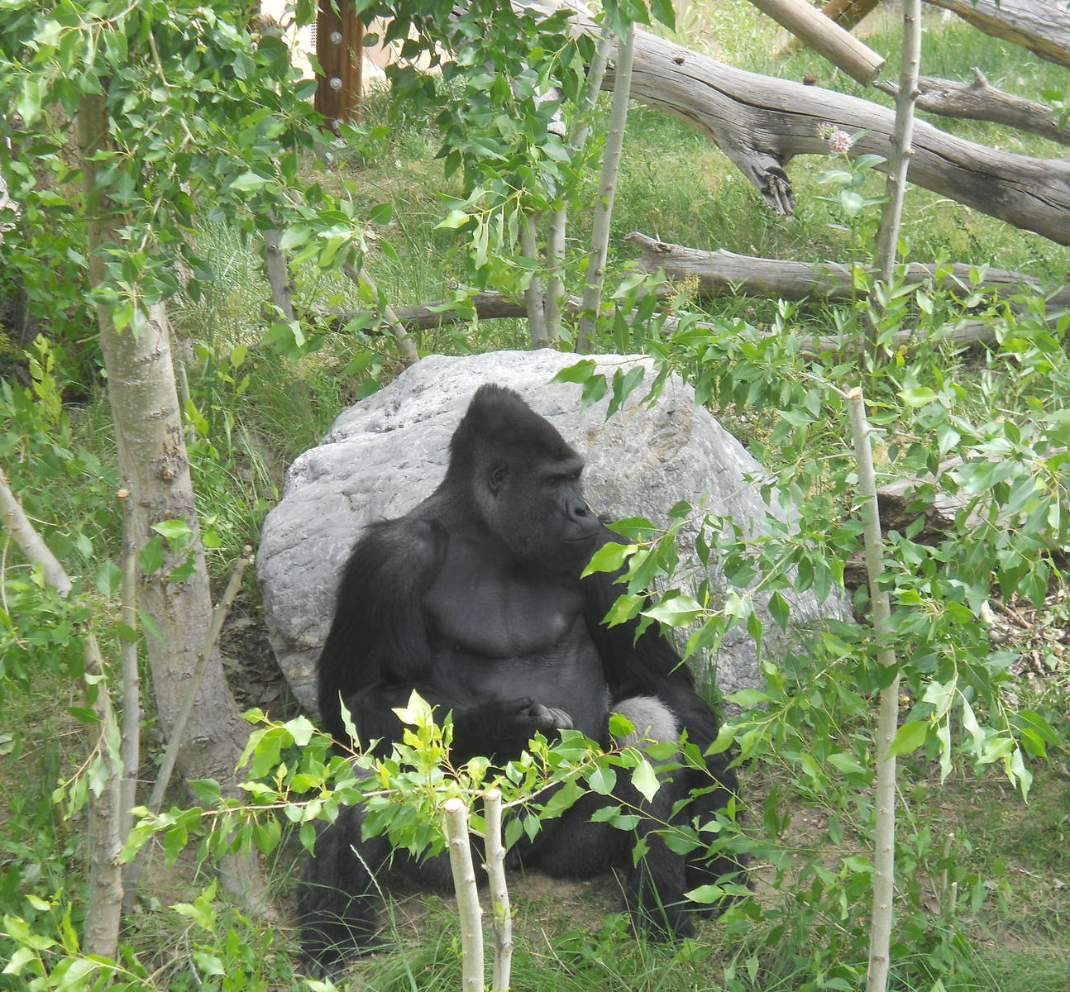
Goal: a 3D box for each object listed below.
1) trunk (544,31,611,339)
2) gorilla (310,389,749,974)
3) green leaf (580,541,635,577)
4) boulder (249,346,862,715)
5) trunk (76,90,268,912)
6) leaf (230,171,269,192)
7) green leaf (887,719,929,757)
[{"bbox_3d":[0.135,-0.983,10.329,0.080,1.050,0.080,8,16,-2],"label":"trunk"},{"bbox_3d":[-0.036,0.350,7.070,0.900,1.170,0.920,-3,16,-12],"label":"gorilla"},{"bbox_3d":[0.136,0.117,5.911,0.100,0.055,0.025,-30,-1,8],"label":"green leaf"},{"bbox_3d":[0.044,0.095,8.194,1.420,0.980,1.000,0,16,0],"label":"boulder"},{"bbox_3d":[-0.846,0.027,7.290,0.200,1.920,0.220,-7,13,2],"label":"trunk"},{"bbox_3d":[-0.611,-0.672,6.777,0.080,0.040,0.025,-8,-21,2],"label":"leaf"},{"bbox_3d":[0.718,0.467,6.116,0.055,0.090,0.025,42,12,-2],"label":"green leaf"}]

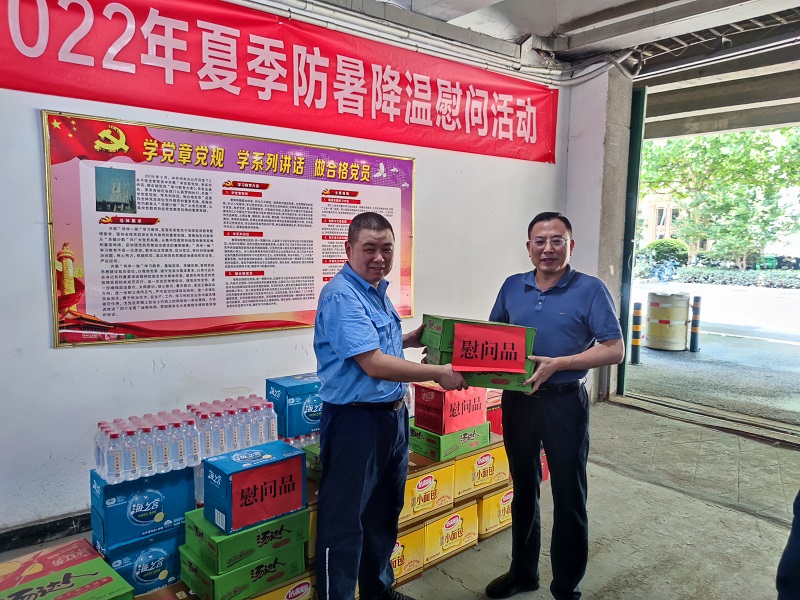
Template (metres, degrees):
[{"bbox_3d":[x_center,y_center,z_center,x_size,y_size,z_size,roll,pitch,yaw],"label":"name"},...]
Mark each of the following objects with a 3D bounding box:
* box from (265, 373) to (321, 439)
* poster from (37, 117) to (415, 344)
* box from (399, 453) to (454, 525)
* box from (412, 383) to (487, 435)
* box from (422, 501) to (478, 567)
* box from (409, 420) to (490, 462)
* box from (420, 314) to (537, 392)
[{"bbox_3d":[-0.449,0.496,2.693,0.328,0.224,0.208,-3,6,-37],"label":"box"},{"bbox_3d":[-0.858,-0.412,3.583,2.395,1.219,0.030,-3,6,-36],"label":"poster"},{"bbox_3d":[0.038,0.926,2.805,0.383,0.245,0.285,-3,6,-37],"label":"box"},{"bbox_3d":[0.277,0.559,2.980,0.339,0.217,0.209,-4,7,-43],"label":"box"},{"bbox_3d":[0.179,1.181,2.931,0.383,0.245,0.285,-4,6,-39],"label":"box"},{"bbox_3d":[0.253,0.729,3.007,0.384,0.128,0.287,-4,6,-41],"label":"box"},{"bbox_3d":[0.309,0.212,2.277,0.385,0.250,0.293,6,0,-13],"label":"box"}]

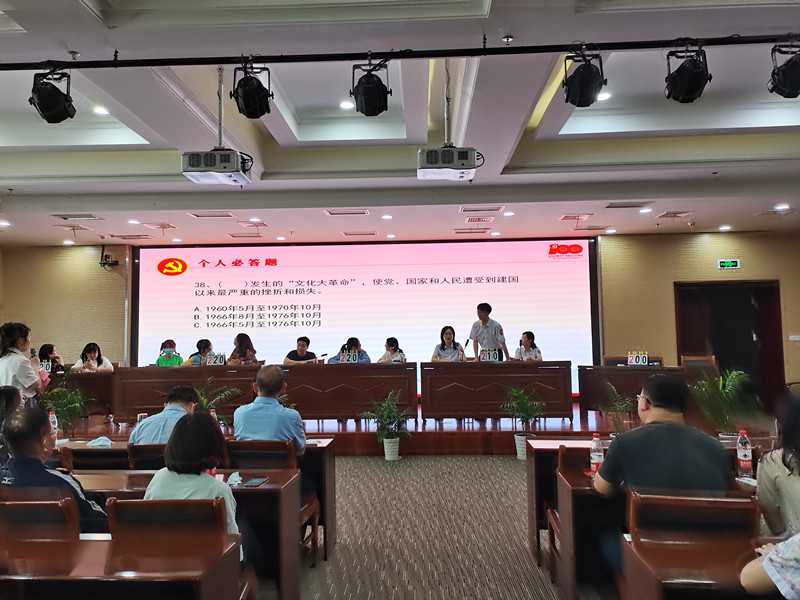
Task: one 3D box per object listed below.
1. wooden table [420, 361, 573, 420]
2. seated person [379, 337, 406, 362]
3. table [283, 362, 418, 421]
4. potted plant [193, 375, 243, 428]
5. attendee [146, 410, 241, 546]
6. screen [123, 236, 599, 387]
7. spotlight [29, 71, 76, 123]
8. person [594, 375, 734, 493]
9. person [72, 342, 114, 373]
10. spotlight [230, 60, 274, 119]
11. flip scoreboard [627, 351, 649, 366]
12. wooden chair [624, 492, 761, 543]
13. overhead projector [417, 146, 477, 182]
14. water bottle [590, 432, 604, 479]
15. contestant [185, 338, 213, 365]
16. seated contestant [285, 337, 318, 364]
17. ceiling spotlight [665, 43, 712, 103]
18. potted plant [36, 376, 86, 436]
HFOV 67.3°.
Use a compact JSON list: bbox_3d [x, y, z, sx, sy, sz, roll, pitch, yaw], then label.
[{"bbox_3d":[1.294,1.257,8.246,1.980,0.807,0.594,-1,-4,3],"label":"wooden table"},{"bbox_3d":[-0.110,1.135,8.807,0.500,1.190,0.750,-4,-4,37],"label":"seated person"},{"bbox_3d":[-0.762,1.292,8.344,2.000,0.802,0.594,-1,-4,3],"label":"table"},{"bbox_3d":[-2.303,1.456,7.365,0.693,1.010,0.653,-1,-4,3],"label":"potted plant"},{"bbox_3d":[-0.826,1.077,2.647,0.470,1.178,0.720,-1,-4,7],"label":"attendee"},{"bbox_3d":[-0.724,0.332,11.184,8.588,2.823,0.150,-1,-3,2],"label":"screen"},{"bbox_3d":[-2.435,-1.419,4.211,0.270,0.340,0.290,-3,-4,27],"label":"spotlight"},{"bbox_3d":[1.057,0.948,2.527,0.515,1.277,0.693,-1,-4,-1],"label":"person"},{"bbox_3d":[-4.598,1.226,9.014,0.600,1.170,0.750,-1,-3,0],"label":"person"},{"bbox_3d":[-1.093,-1.568,4.463,0.330,0.400,0.340,-1,-4,-2],"label":"spotlight"},{"bbox_3d":[3.075,0.760,7.717,0.257,0.198,0.119,-1,-4,3],"label":"flip scoreboard"},{"bbox_3d":[1.118,1.183,2.424,0.450,0.880,0.500,-1,-4,8],"label":"wooden chair"},{"bbox_3d":[0.416,-1.219,5.427,0.500,0.170,0.410,-1,-3,2],"label":"overhead projector"},{"bbox_3d":[1.003,0.788,3.063,0.066,0.230,0.066,-1,-3,2],"label":"water bottle"},{"bbox_3d":[-3.071,1.221,9.215,0.480,1.227,0.680,0,-4,-16],"label":"contestant"},{"bbox_3d":[-1.466,1.159,8.855,0.540,1.190,0.750,-1,-3,0],"label":"seated contestant"},{"bbox_3d":[2.081,-1.612,4.341,0.340,0.400,0.340,-1,-4,4],"label":"ceiling spotlight"},{"bbox_3d":[-4.199,1.504,7.499,0.540,0.980,0.540,-1,-3,2],"label":"potted plant"}]

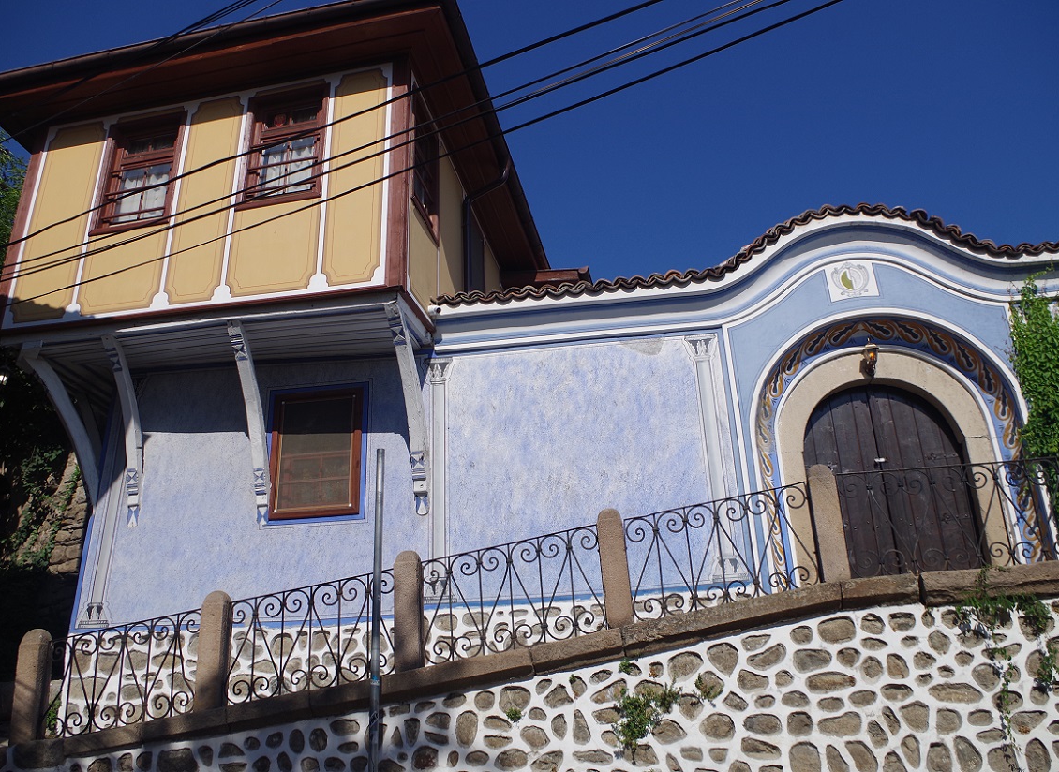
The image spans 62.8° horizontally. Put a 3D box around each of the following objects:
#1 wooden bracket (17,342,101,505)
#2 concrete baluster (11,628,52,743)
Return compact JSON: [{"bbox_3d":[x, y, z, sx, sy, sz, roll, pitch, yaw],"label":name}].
[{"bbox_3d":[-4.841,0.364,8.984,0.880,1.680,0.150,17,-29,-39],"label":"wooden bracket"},{"bbox_3d":[-4.148,2.484,7.220,0.200,0.940,0.190,-5,-22,6],"label":"concrete baluster"}]

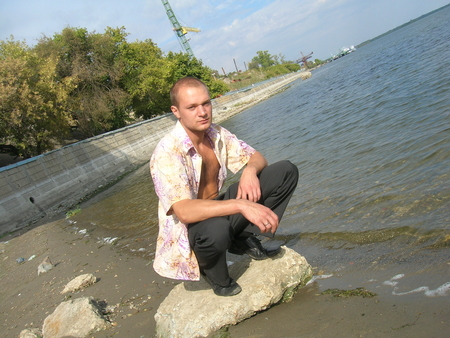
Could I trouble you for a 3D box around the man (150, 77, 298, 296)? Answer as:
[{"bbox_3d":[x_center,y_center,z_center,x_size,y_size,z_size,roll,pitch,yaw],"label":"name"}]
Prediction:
[{"bbox_3d":[-0.055,0.072,1.991,0.620,0.960,0.680,-30,9,-40],"label":"man"}]

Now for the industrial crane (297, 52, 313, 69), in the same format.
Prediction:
[{"bbox_3d":[55.943,-76.063,310.000,13.000,12.500,7.000,-24,7,0],"label":"industrial crane"}]

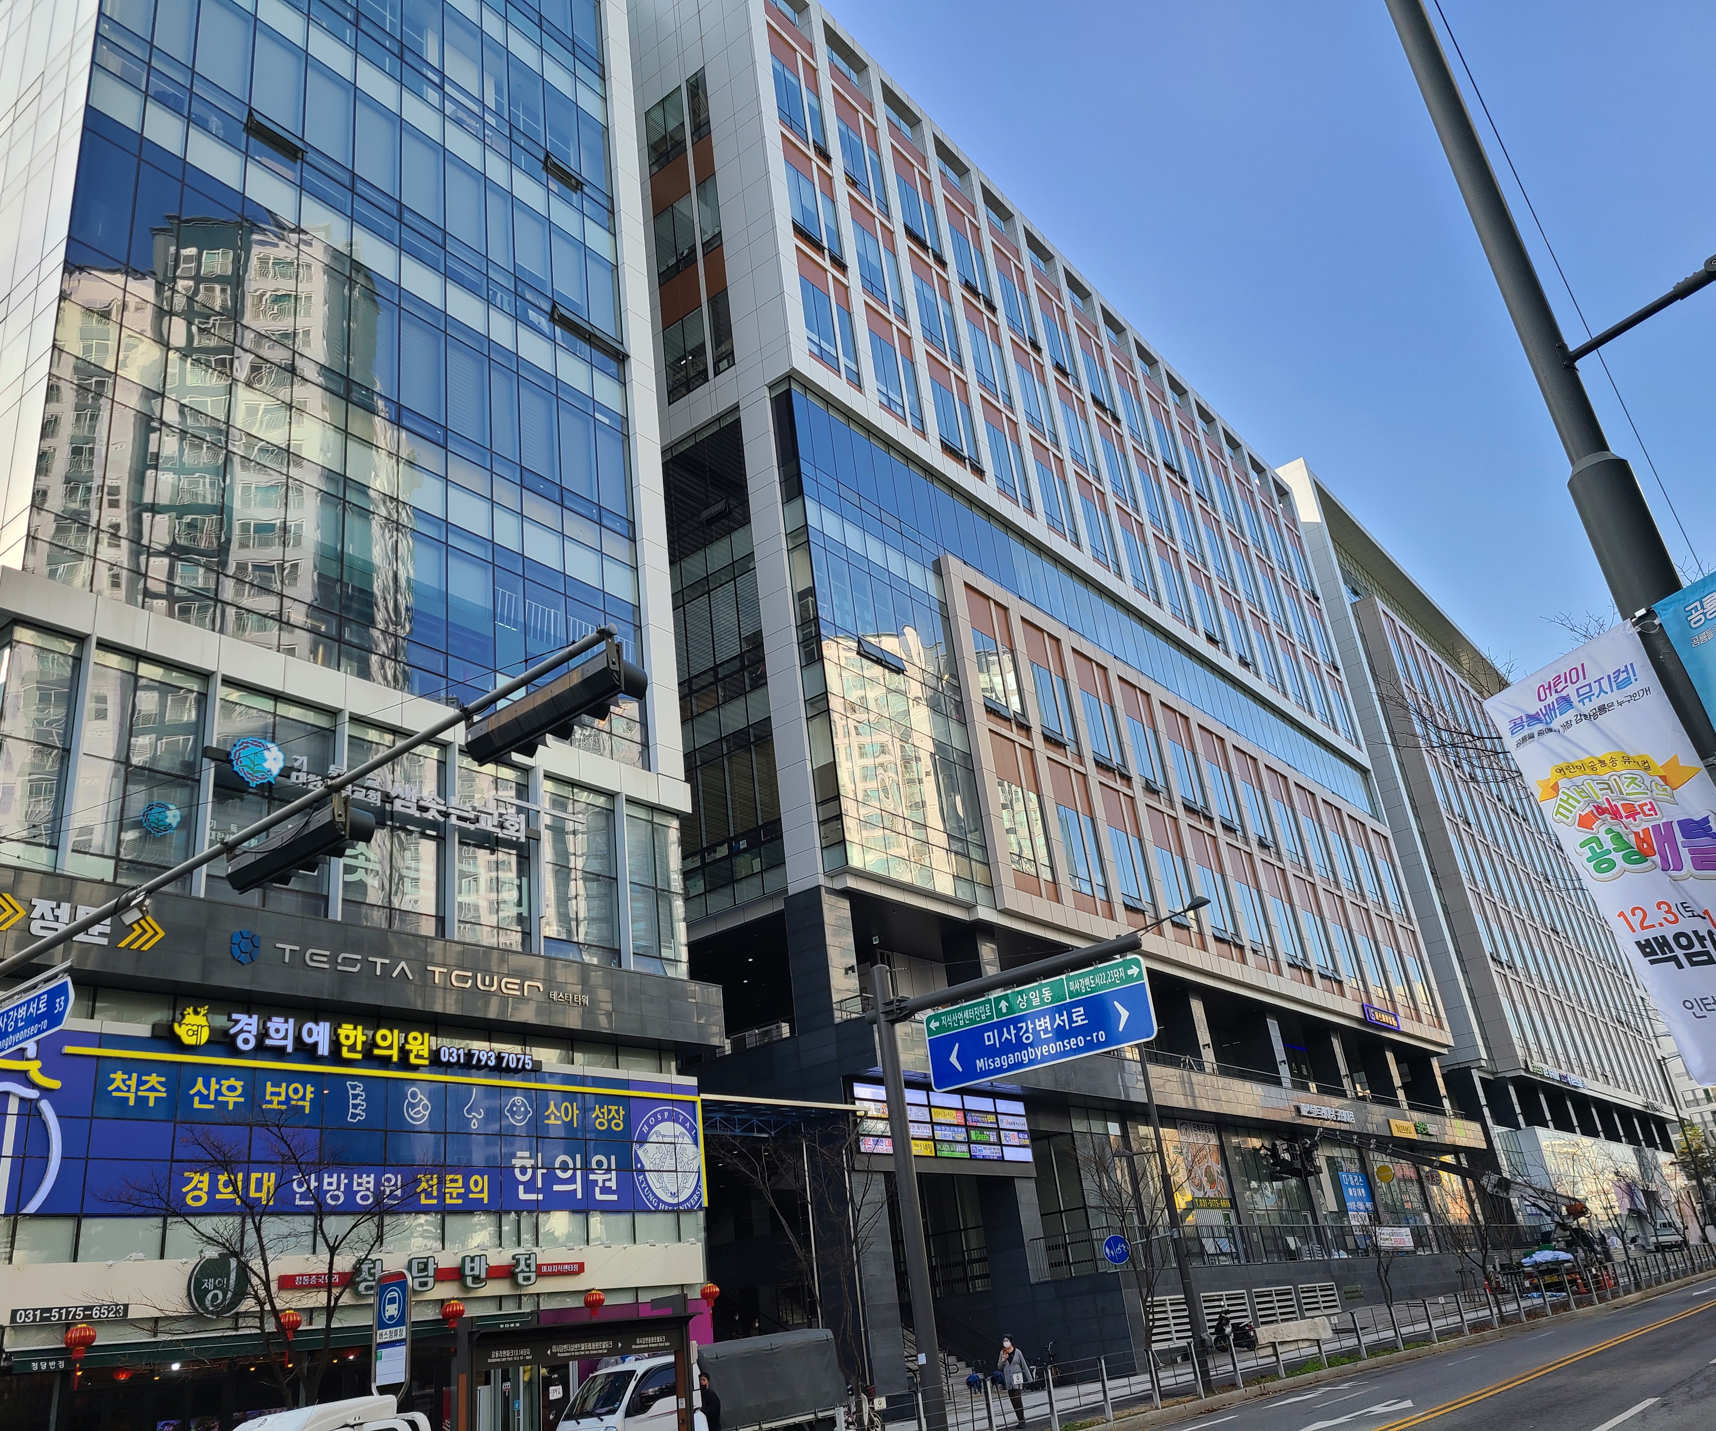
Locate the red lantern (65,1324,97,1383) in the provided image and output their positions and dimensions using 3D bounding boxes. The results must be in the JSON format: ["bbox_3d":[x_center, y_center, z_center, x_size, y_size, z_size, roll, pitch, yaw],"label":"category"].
[{"bbox_3d":[-9.513,7.819,17.520,0.365,0.695,0.365,-23,-28,31],"label":"red lantern"}]

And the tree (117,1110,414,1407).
[{"bbox_3d":[-5.751,6.261,14.190,2.517,4.555,2.650,-23,-28,31],"label":"tree"}]

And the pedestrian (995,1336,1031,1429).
[{"bbox_3d":[2.907,12.381,26.684,0.500,1.575,0.400,-18,-26,22],"label":"pedestrian"}]

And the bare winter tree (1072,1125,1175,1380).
[{"bbox_3d":[5.603,10.995,29.023,2.000,5.336,2.000,-23,-28,31],"label":"bare winter tree"}]

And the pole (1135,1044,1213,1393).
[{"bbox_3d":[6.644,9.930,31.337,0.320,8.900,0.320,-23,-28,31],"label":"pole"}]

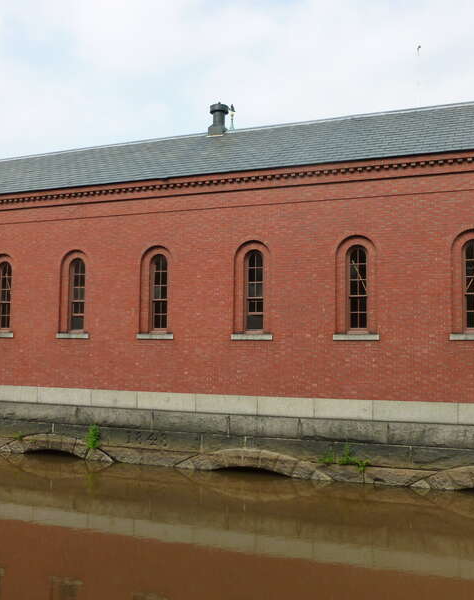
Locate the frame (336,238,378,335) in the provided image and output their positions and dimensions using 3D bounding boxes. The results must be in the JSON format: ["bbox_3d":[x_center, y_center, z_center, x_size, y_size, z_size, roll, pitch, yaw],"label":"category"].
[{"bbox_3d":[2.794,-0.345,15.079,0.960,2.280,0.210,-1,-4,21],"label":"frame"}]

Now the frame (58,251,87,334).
[{"bbox_3d":[-4.467,-0.220,17.927,0.960,2.280,0.210,-1,-4,21],"label":"frame"}]

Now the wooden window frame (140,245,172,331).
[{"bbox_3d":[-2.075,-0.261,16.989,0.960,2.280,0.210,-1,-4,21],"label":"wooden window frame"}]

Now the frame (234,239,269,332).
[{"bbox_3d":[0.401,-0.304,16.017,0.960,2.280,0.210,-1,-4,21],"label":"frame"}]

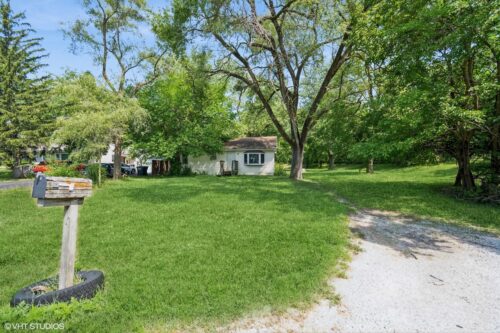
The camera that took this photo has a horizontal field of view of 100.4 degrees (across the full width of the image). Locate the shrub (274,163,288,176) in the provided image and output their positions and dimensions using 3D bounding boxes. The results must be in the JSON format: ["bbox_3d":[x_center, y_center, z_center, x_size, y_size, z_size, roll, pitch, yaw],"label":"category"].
[{"bbox_3d":[3.500,0.330,23.200,1.450,1.500,1.400,0,0,0],"label":"shrub"}]

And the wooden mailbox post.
[{"bbox_3d":[-2.090,0.750,2.360,0.190,1.370,0.510,0,0,11],"label":"wooden mailbox post"}]

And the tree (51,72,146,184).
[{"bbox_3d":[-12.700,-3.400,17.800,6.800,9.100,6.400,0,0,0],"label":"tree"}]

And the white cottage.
[{"bbox_3d":[-1.475,-1.300,26.492,9.800,4.600,7.600,0,0,9],"label":"white cottage"}]

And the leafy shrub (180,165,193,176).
[{"bbox_3d":[-6.900,0.430,22.700,1.250,1.300,1.250,0,0,0],"label":"leafy shrub"}]

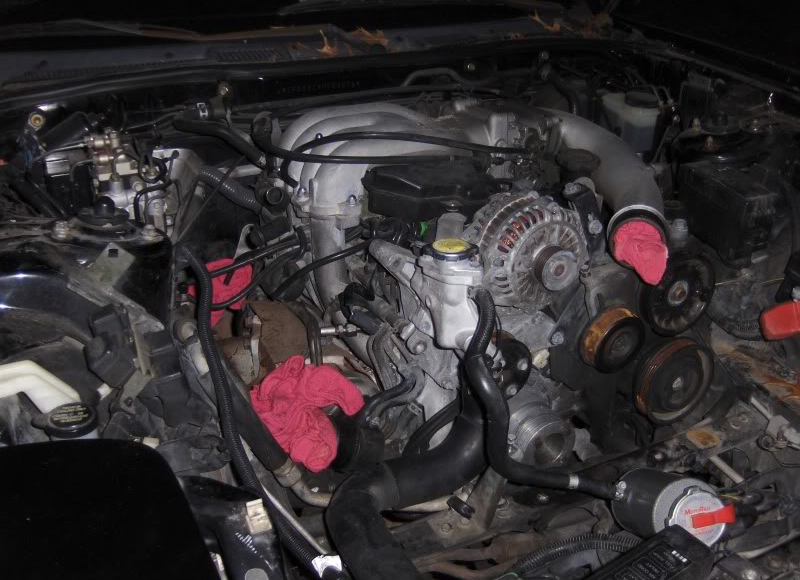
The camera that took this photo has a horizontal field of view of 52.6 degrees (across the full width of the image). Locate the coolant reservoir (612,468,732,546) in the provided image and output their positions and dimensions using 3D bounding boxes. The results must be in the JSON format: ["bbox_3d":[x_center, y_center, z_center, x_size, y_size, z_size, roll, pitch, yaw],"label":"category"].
[{"bbox_3d":[0.298,0.243,0.880,0.083,0.083,0.117,20,-10,-11],"label":"coolant reservoir"}]

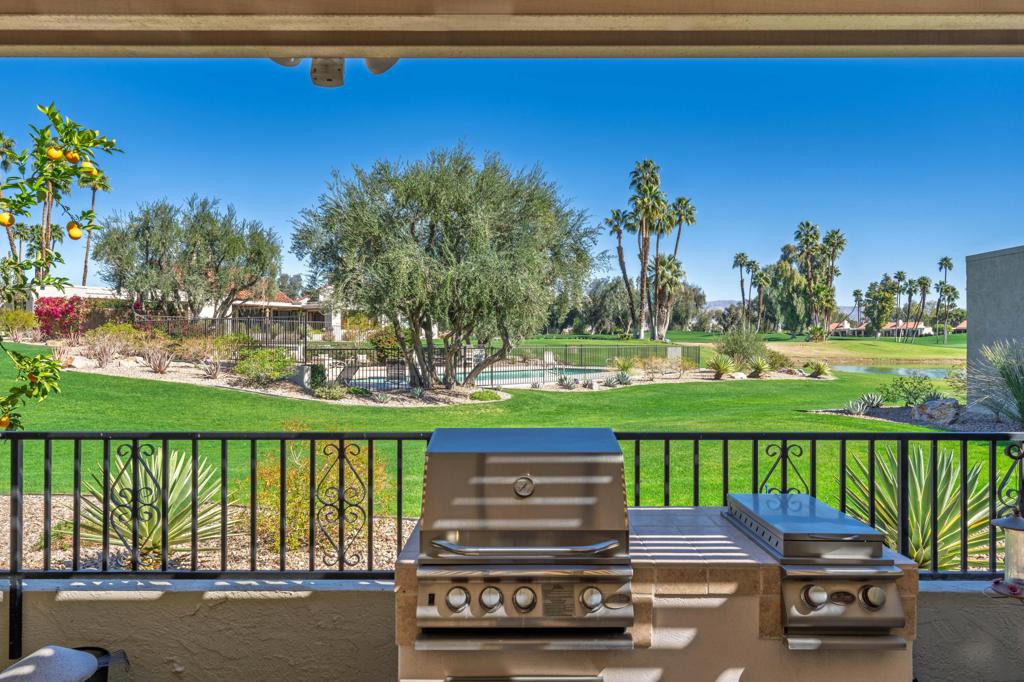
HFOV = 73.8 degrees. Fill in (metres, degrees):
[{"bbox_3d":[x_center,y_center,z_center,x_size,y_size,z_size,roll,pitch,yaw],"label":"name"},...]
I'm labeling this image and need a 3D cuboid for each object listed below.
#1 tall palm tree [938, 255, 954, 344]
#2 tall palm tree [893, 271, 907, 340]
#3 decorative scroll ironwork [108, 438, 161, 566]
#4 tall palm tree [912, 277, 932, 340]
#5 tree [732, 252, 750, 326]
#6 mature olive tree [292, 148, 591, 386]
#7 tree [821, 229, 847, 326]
[{"bbox_3d":[87.868,-8.392,138.000,3.236,18.200,3.200,0,0,0],"label":"tall palm tree"},{"bbox_3d":[90.973,-8.206,160.000,3.283,16.530,3.283,0,0,0],"label":"tall palm tree"},{"bbox_3d":[-1.553,0.679,2.820,0.215,0.508,0.025,0,0,0],"label":"decorative scroll ironwork"},{"bbox_3d":[95.045,-7.525,158.000,4.631,15.513,4.168,0,0,0],"label":"tall palm tree"},{"bbox_3d":[44.393,-9.672,132.000,3.482,14.894,3.300,0,0,0],"label":"tree"},{"bbox_3d":[-2.522,-2.747,25.500,11.360,9.043,10.300,0,0,0],"label":"mature olive tree"},{"bbox_3d":[50.961,-8.784,108.000,3.957,17.884,3.957,0,0,0],"label":"tree"}]

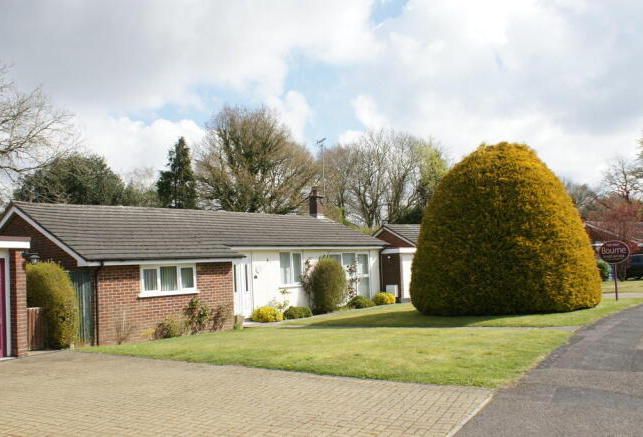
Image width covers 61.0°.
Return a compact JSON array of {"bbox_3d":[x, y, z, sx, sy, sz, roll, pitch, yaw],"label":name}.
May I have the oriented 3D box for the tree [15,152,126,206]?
[{"bbox_3d":[-16.534,0.556,35.722,7.390,9.830,7.020,0,-5,-25],"label":"tree"}]

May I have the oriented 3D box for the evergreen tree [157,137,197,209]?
[{"bbox_3d":[-10.404,-0.238,39.727,3.300,11.530,3.300,-1,-5,-15],"label":"evergreen tree"}]

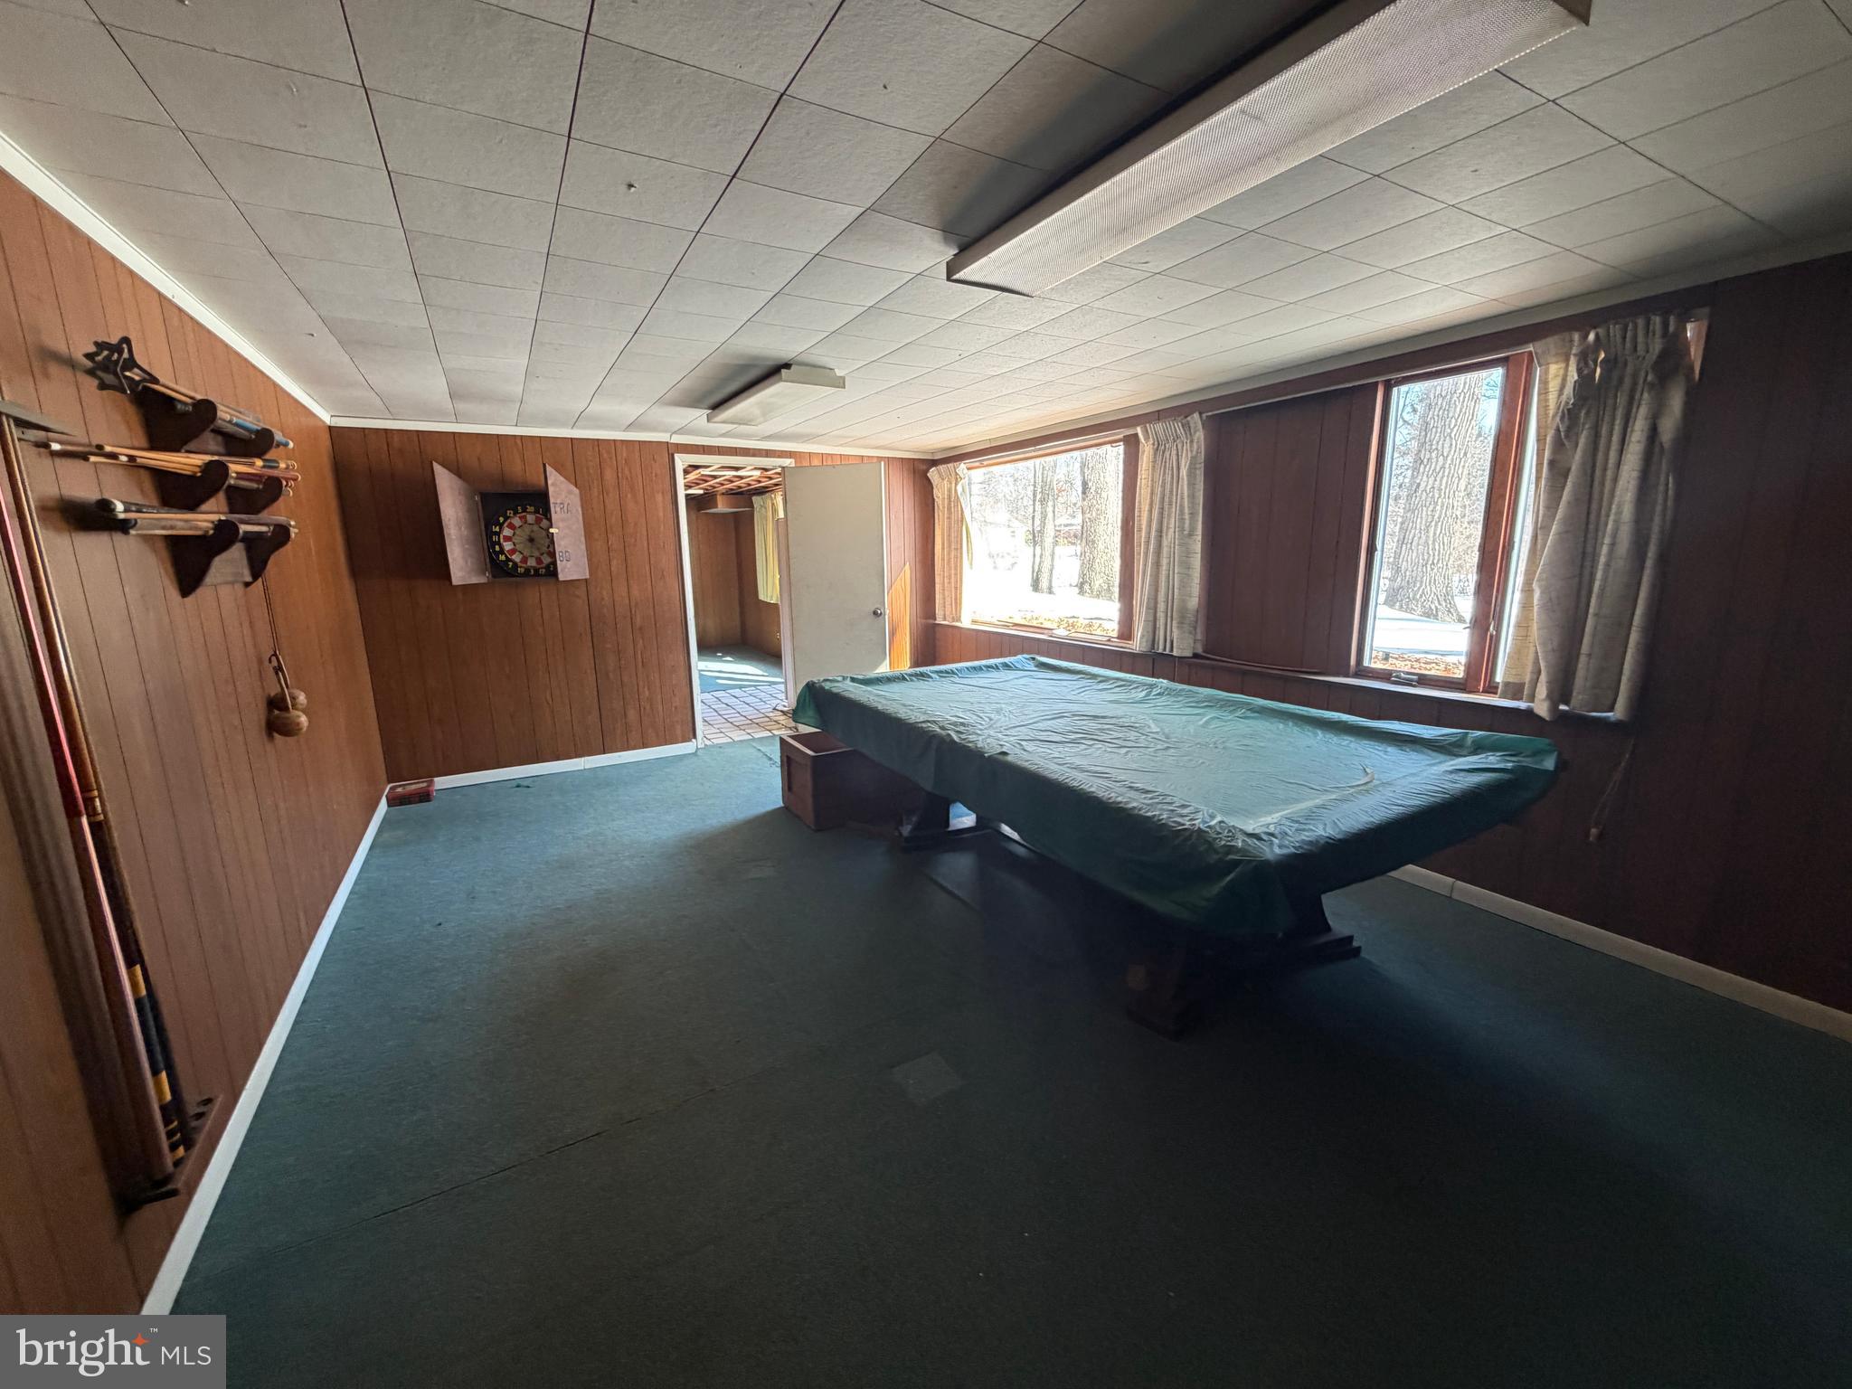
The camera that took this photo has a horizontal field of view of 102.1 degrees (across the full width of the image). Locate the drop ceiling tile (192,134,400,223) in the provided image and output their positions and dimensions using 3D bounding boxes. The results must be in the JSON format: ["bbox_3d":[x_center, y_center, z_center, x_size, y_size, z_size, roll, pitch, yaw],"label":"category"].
[{"bbox_3d":[-1.292,-1.075,1.570,0.305,0.020,0.305,-7,12,-29],"label":"drop ceiling tile"}]

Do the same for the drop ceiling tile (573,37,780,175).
[{"bbox_3d":[-0.451,-1.039,1.328,0.303,0.020,0.303,-7,12,-29],"label":"drop ceiling tile"}]

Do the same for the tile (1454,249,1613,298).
[{"bbox_3d":[1.827,-1.270,2.262,0.305,0.020,0.305,-7,12,-29],"label":"tile"}]

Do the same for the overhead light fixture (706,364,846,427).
[{"bbox_3d":[-0.764,-1.445,3.675,0.285,0.074,1.131,-7,12,-29],"label":"overhead light fixture"}]

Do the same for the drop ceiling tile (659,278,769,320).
[{"bbox_3d":[-0.641,-1.201,2.257,0.303,0.020,0.303,-7,12,-29],"label":"drop ceiling tile"}]

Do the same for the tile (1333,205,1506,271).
[{"bbox_3d":[1.286,-1.193,1.958,0.303,0.020,0.303,-7,12,-29],"label":"tile"}]

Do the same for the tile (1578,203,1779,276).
[{"bbox_3d":[2.004,-1.225,2.021,0.310,0.015,0.315,-7,12,-29],"label":"tile"}]

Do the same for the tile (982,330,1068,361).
[{"bbox_3d":[0.415,-1.332,2.851,0.303,0.020,0.303,-7,12,-29],"label":"tile"}]

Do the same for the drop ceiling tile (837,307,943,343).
[{"bbox_3d":[-0.123,-1.282,2.582,0.305,0.020,0.305,-7,12,-29],"label":"drop ceiling tile"}]

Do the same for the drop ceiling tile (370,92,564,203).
[{"bbox_3d":[-0.865,-1.044,1.437,0.304,0.017,0.304,-7,12,-29],"label":"drop ceiling tile"}]

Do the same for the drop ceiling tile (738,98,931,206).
[{"bbox_3d":[-0.184,-1.066,1.472,0.304,0.017,0.304,-7,12,-29],"label":"drop ceiling tile"}]

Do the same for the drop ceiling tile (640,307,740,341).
[{"bbox_3d":[-0.792,-1.240,2.516,0.304,0.017,0.304,-7,12,-29],"label":"drop ceiling tile"}]

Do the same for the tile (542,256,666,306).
[{"bbox_3d":[-0.929,-1.200,2.164,0.310,0.015,0.315,-7,12,-29],"label":"tile"}]

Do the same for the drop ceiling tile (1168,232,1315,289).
[{"bbox_3d":[0.870,-1.203,2.070,0.303,0.020,0.303,-7,12,-29],"label":"drop ceiling tile"}]

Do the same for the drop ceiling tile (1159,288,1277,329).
[{"bbox_3d":[0.985,-1.274,2.475,0.304,0.017,0.304,-7,12,-29],"label":"drop ceiling tile"}]

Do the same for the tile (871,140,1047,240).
[{"bbox_3d":[0.077,-1.122,1.657,0.310,0.015,0.315,-7,12,-29],"label":"tile"}]

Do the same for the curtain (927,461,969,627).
[{"bbox_3d":[0.172,-1.148,5.776,0.102,1.153,0.450,-7,12,-29],"label":"curtain"}]

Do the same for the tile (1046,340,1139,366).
[{"bbox_3d":[0.681,-1.361,2.997,0.304,0.017,0.304,-7,12,-29],"label":"tile"}]

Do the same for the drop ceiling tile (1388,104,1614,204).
[{"bbox_3d":[1.176,-1.111,1.544,0.304,0.017,0.304,-7,12,-29],"label":"drop ceiling tile"}]

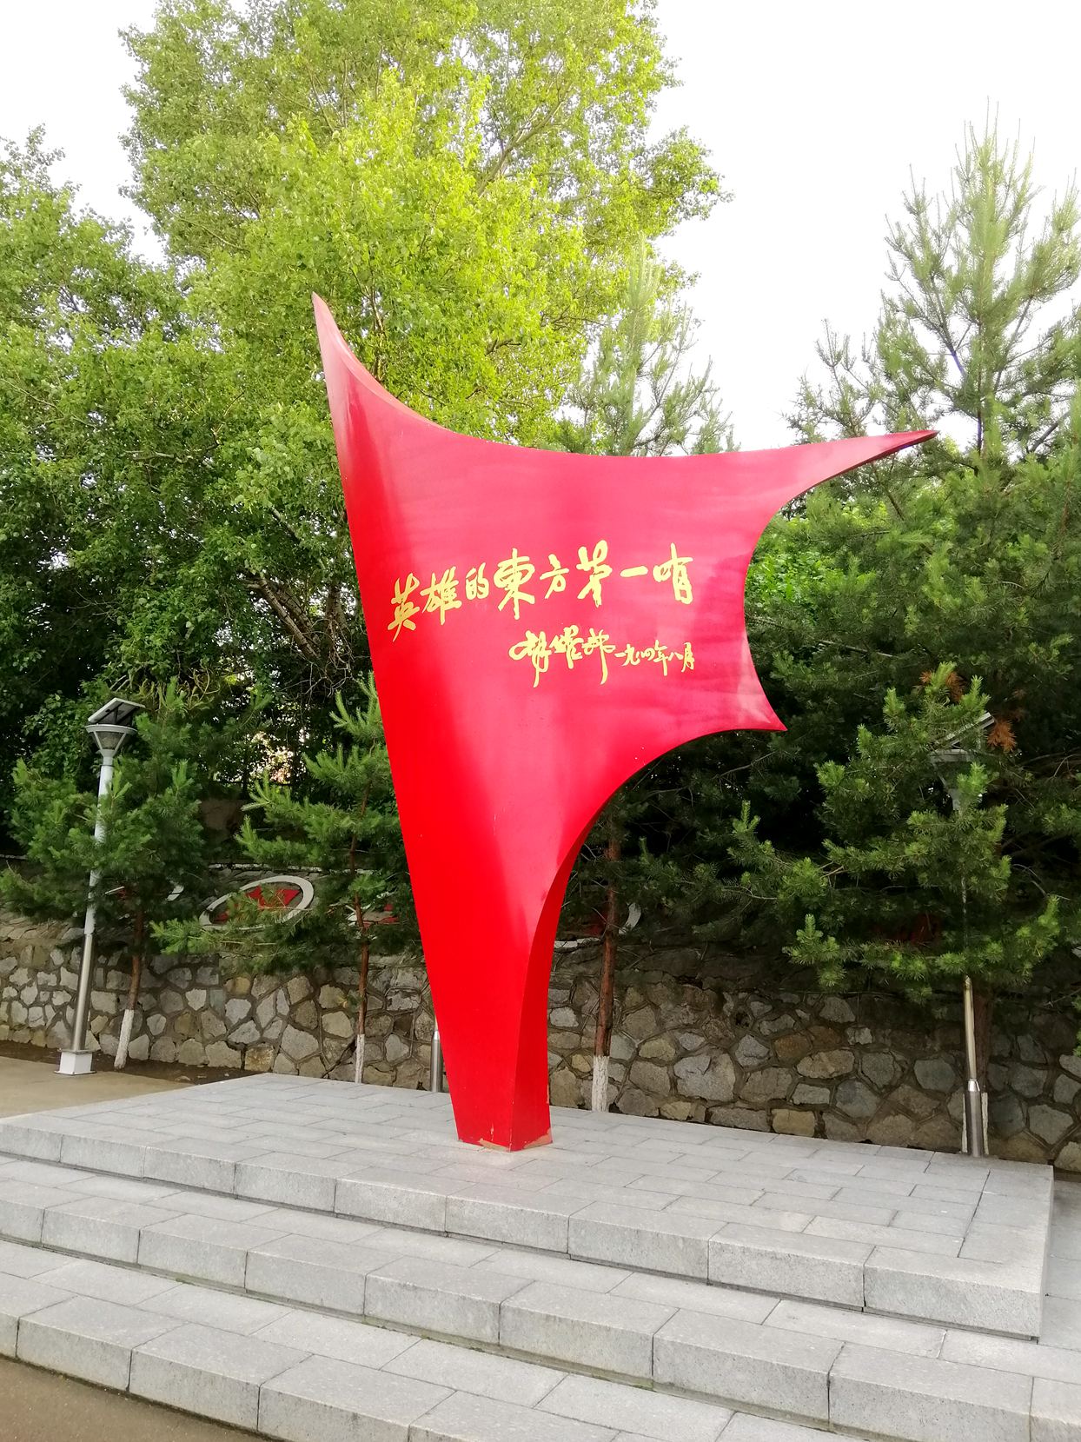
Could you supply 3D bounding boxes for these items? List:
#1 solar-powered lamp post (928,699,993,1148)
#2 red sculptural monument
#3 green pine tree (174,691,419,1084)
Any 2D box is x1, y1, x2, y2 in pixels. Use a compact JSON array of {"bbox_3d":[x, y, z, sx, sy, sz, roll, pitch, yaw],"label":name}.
[{"bbox_3d":[2.227,1.134,5.637,0.356,2.392,0.356,-3,-11,26],"label":"solar-powered lamp post"},{"bbox_3d":[0.085,-0.429,5.828,3.861,5.135,0.800,-3,-11,26],"label":"red sculptural monument"},{"bbox_3d":[-1.338,1.131,7.693,2.052,2.948,1.890,-3,-11,26],"label":"green pine tree"}]

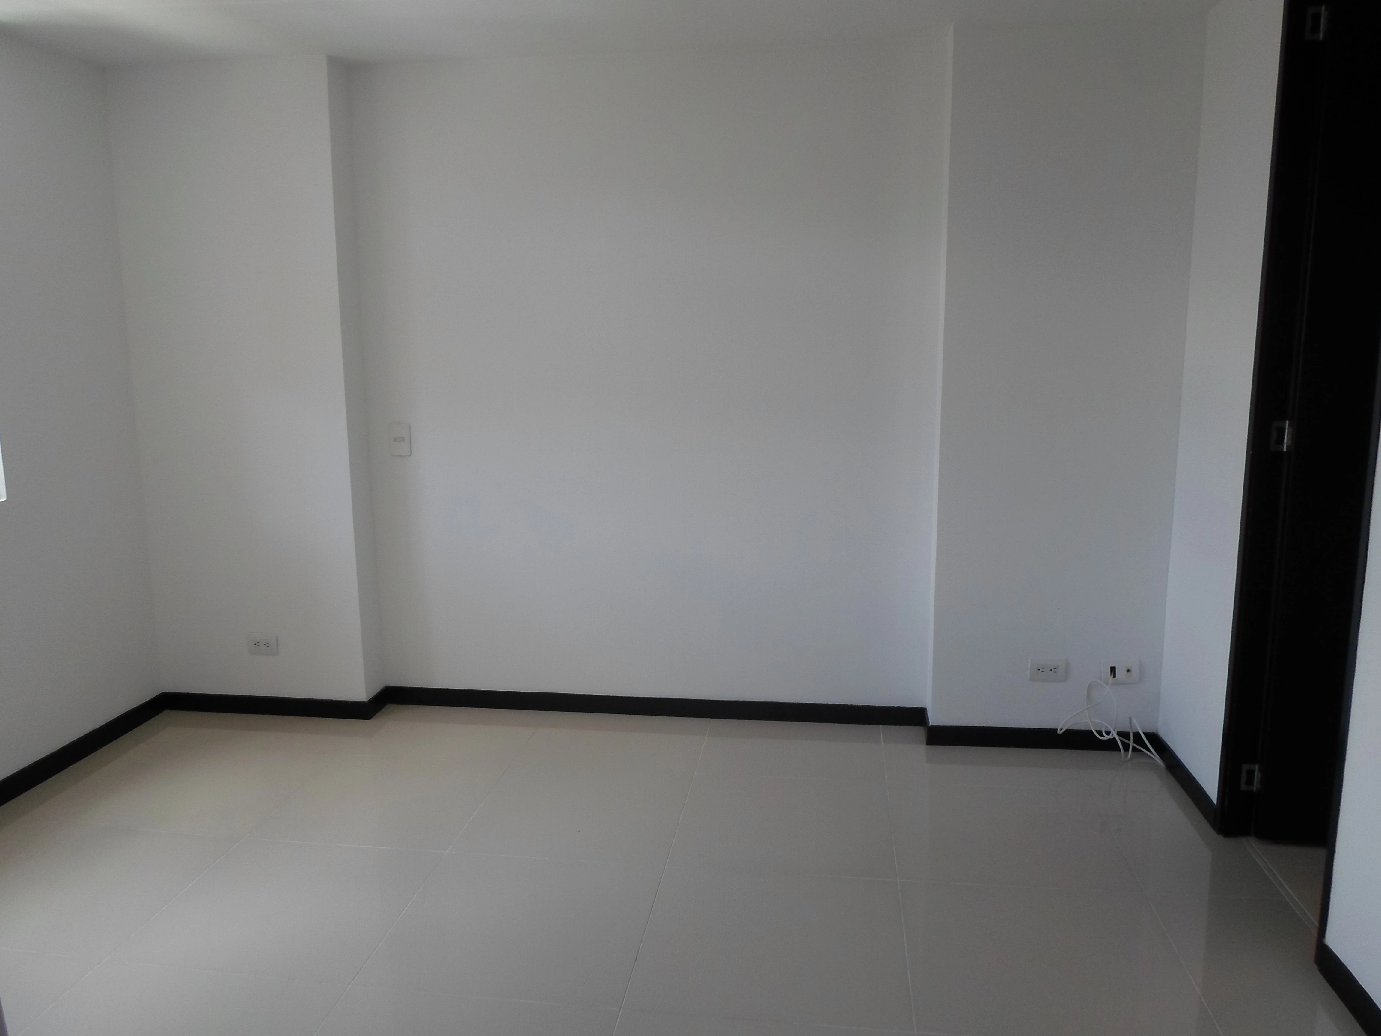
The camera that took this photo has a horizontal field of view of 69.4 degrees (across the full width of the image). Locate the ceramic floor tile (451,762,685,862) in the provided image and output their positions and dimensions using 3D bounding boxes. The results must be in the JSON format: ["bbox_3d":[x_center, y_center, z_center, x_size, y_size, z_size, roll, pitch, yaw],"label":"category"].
[{"bbox_3d":[-0.323,0.876,2.991,0.602,0.010,0.592,1,10,8],"label":"ceramic floor tile"}]

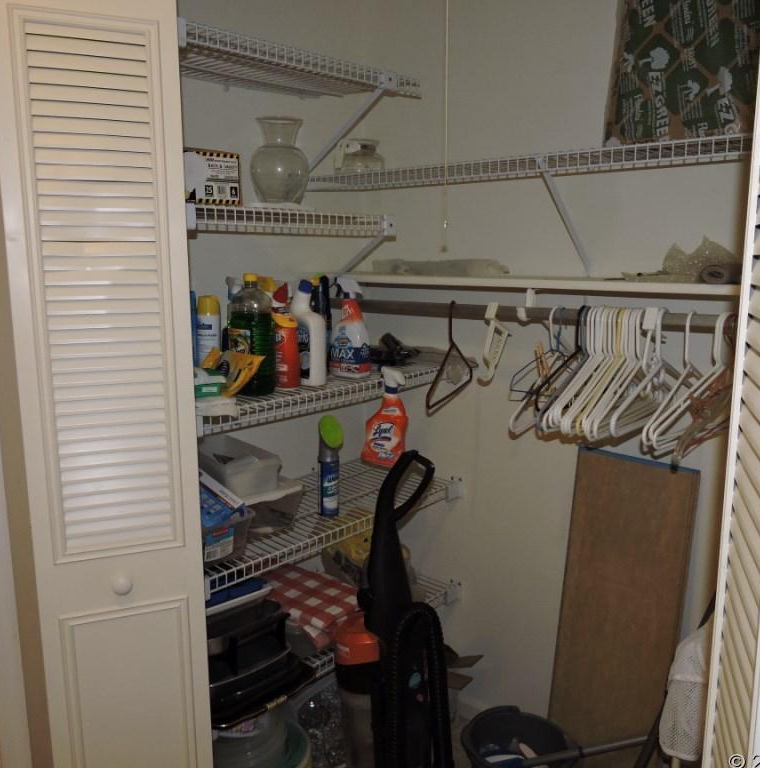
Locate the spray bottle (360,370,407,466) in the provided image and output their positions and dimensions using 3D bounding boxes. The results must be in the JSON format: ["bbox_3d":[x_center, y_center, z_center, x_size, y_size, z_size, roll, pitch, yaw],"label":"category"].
[{"bbox_3d":[0.017,0.091,1.960,0.118,0.275,0.066,13,15,22],"label":"spray bottle"}]

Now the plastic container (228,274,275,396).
[{"bbox_3d":[-0.322,-0.132,1.793,0.105,0.298,0.088,10,14,43],"label":"plastic container"}]

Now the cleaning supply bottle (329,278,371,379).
[{"bbox_3d":[-0.079,-0.163,2.009,0.115,0.277,0.070,10,14,43],"label":"cleaning supply bottle"}]

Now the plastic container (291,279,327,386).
[{"bbox_3d":[-0.186,-0.138,1.897,0.090,0.275,0.062,8,14,40],"label":"plastic container"}]

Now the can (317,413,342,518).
[{"bbox_3d":[-0.138,0.229,1.982,0.066,0.275,0.057,9,14,42],"label":"can"}]

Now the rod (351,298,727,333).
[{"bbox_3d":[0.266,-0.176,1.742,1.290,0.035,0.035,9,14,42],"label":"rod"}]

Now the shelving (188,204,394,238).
[{"bbox_3d":[-0.333,-0.409,1.816,0.400,0.045,0.660,9,14,42],"label":"shelving"}]

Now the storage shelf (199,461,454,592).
[{"bbox_3d":[-0.227,0.373,2.084,0.418,0.042,0.930,10,14,43],"label":"storage shelf"}]

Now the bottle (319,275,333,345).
[{"bbox_3d":[-0.166,-0.178,2.083,0.075,0.280,0.062,10,14,43],"label":"bottle"}]

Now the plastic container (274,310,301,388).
[{"bbox_3d":[-0.248,-0.092,1.863,0.075,0.198,0.060,5,12,28],"label":"plastic container"}]

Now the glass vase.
[{"bbox_3d":[-0.247,-0.541,1.723,0.142,0.200,0.142,0,10,0],"label":"glass vase"}]

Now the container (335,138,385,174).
[{"bbox_3d":[-0.063,-0.682,2.161,0.170,0.128,0.132,-6,12,-27],"label":"container"}]

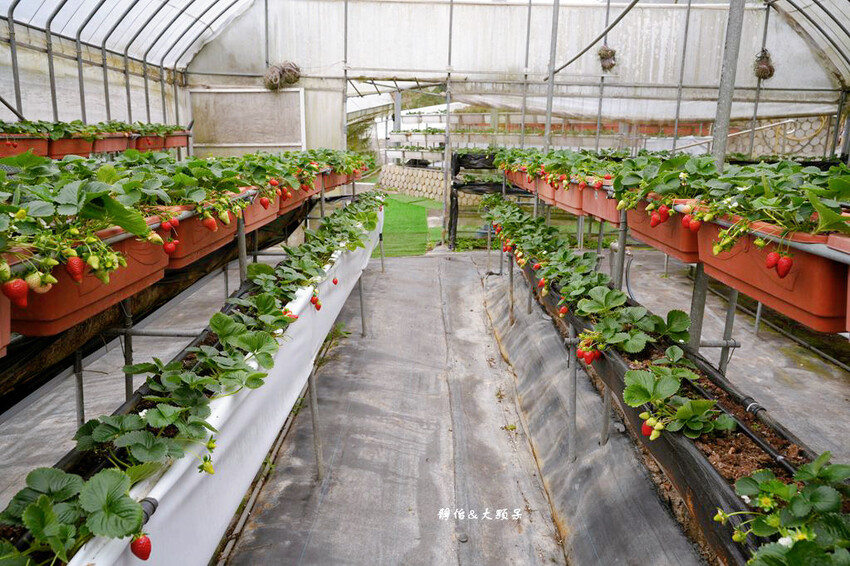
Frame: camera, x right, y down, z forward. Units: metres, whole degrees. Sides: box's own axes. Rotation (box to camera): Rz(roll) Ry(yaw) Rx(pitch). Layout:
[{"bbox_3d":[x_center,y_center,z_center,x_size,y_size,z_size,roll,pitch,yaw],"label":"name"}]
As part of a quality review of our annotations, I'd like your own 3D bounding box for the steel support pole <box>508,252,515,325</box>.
[{"bbox_3d":[0.607,0.035,4.613,0.030,0.545,0.030,-3,13,1],"label":"steel support pole"}]

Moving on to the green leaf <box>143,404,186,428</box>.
[{"bbox_3d":[-0.532,0.273,1.350,0.083,0.040,0.065,-3,13,-22],"label":"green leaf"}]

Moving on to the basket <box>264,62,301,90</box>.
[{"bbox_3d":[-1.617,-2.343,7.498,0.410,0.310,0.260,-1,13,-12],"label":"basket"}]

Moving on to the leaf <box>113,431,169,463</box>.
[{"bbox_3d":[-0.525,0.302,1.220,0.100,0.045,0.075,-4,14,-24],"label":"leaf"}]

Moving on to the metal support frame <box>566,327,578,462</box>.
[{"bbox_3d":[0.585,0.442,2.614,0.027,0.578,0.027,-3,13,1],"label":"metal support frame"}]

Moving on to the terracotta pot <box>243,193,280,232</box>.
[{"bbox_3d":[-0.771,-0.330,2.749,0.250,0.183,0.670,1,13,0],"label":"terracotta pot"}]

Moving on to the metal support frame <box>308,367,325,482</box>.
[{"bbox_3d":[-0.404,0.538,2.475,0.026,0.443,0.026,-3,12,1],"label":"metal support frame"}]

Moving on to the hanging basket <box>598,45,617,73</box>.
[{"bbox_3d":[2.099,-2.577,7.601,0.200,0.310,0.190,1,12,0],"label":"hanging basket"}]

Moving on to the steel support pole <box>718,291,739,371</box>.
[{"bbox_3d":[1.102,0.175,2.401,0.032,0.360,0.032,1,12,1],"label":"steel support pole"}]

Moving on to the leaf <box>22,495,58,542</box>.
[{"bbox_3d":[-0.606,0.371,1.042,0.057,0.050,0.060,-3,13,-21],"label":"leaf"}]

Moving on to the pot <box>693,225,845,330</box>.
[{"bbox_3d":[0.828,-0.059,1.502,0.250,0.183,0.670,1,13,0],"label":"pot"}]

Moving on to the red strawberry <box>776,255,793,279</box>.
[{"bbox_3d":[0.713,-0.033,1.310,0.031,0.046,0.031,9,14,28],"label":"red strawberry"}]

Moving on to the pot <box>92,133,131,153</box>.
[{"bbox_3d":[-2.672,-1.191,5.582,0.250,0.183,0.670,1,13,0],"label":"pot"}]

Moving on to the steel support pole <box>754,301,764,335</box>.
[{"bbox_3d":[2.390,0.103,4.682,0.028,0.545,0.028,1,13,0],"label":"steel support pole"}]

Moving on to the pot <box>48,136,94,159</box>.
[{"bbox_3d":[-2.988,-1.127,5.373,0.260,0.200,0.690,2,12,0],"label":"pot"}]

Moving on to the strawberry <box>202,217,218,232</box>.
[{"bbox_3d":[-0.686,-0.187,2.113,0.040,0.052,0.040,-22,11,6],"label":"strawberry"}]

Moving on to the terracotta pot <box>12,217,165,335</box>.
[{"bbox_3d":[-0.783,-0.042,1.459,0.250,0.183,0.670,1,13,0],"label":"terracotta pot"}]

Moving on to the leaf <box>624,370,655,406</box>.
[{"bbox_3d":[0.485,0.239,1.500,0.073,0.055,0.060,6,13,19],"label":"leaf"}]

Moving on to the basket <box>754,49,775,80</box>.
[{"bbox_3d":[3.797,-2.443,7.390,0.220,0.360,0.220,8,14,25],"label":"basket"}]

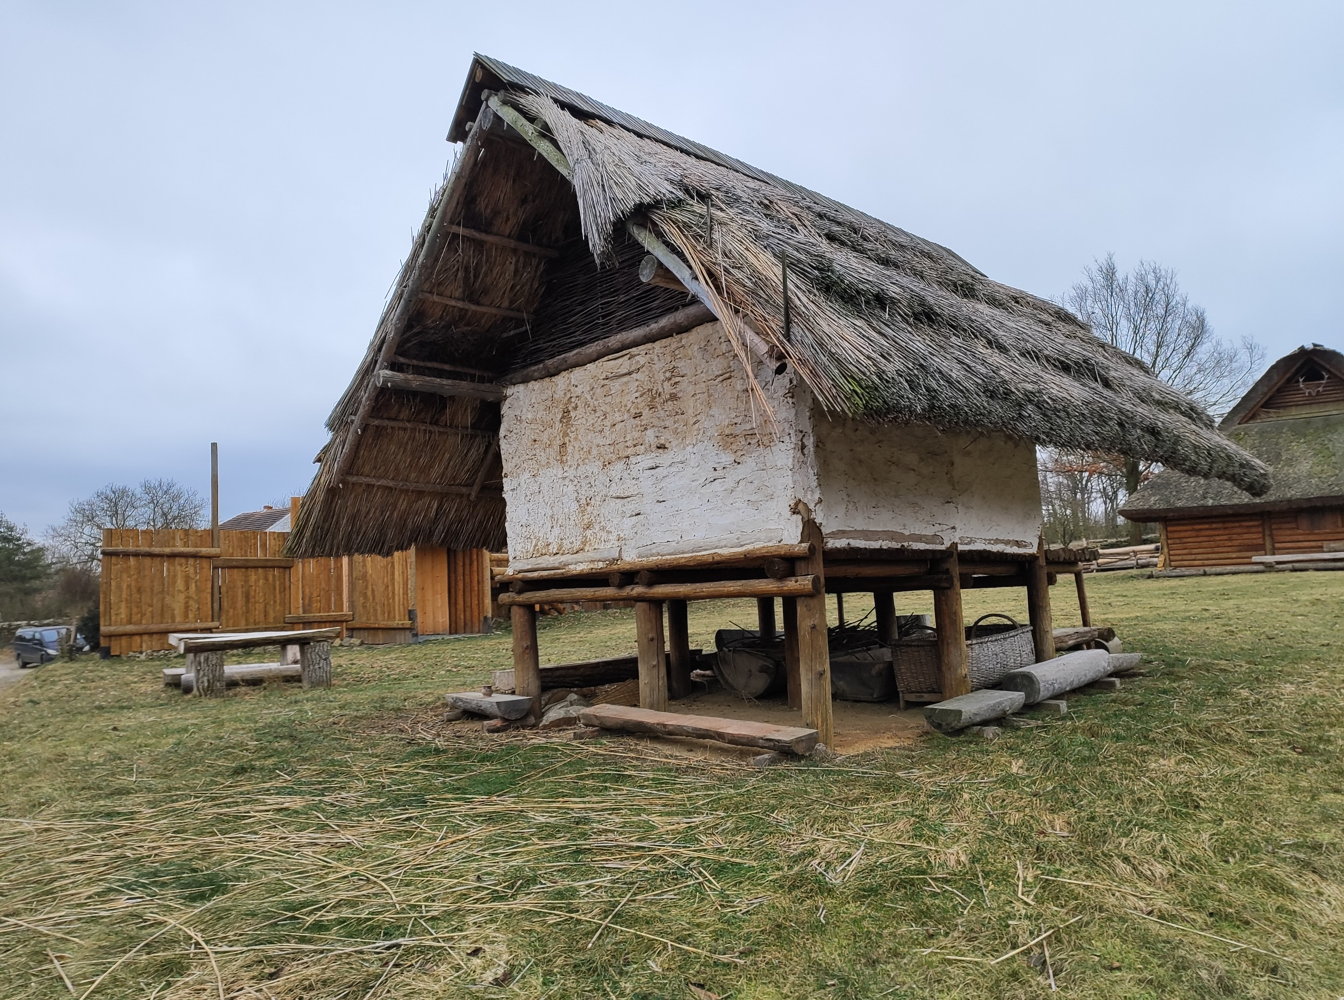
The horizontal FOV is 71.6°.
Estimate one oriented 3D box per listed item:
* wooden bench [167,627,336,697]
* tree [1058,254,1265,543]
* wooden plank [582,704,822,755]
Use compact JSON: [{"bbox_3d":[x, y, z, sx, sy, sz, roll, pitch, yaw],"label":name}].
[{"bbox_3d":[-6.336,2.480,14.200,2.200,0.830,0.850,2,-7,-40],"label":"wooden bench"},{"bbox_3d":[22.077,-4.590,42.000,9.275,13.014,8.812,-5,-6,24],"label":"tree"},{"bbox_3d":[0.092,1.691,6.896,0.420,0.120,2.380,1,-7,-37],"label":"wooden plank"}]

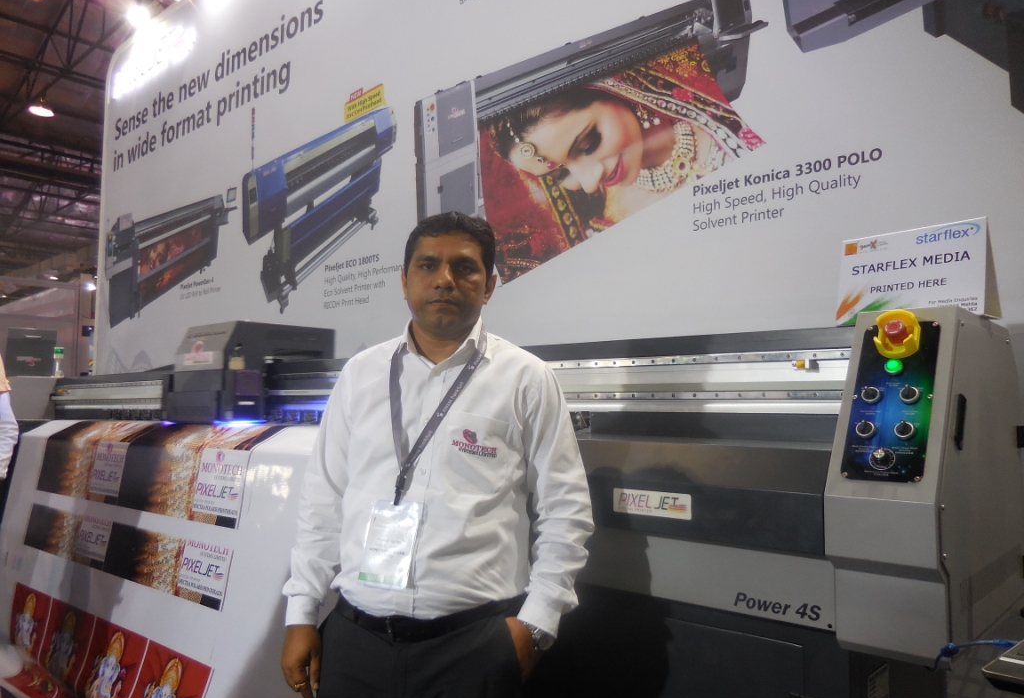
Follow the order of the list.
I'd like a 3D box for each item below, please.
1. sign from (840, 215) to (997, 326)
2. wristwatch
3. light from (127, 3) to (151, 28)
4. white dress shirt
[{"bbox_3d":[0.875,-0.159,1.615,0.111,0.204,0.297,4,-5,-42],"label":"sign"},{"bbox_3d":[0.047,0.534,1.385,0.055,0.042,0.065,14,-20,36],"label":"wristwatch"},{"bbox_3d":[-2.702,-2.413,5.350,0.160,0.130,0.120,-3,-5,41],"label":"light"},{"bbox_3d":[-0.143,0.246,1.440,0.590,0.600,0.290,-1,-4,14],"label":"white dress shirt"}]

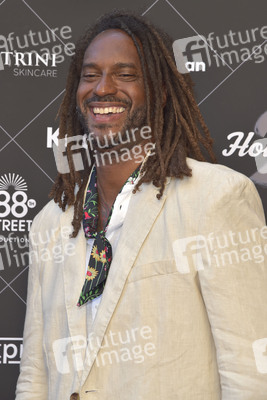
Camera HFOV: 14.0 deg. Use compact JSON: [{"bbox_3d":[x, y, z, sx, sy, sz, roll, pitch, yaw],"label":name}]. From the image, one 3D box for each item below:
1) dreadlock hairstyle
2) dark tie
[{"bbox_3d":[0.000,-0.141,1.990,0.300,0.410,0.270,0,0,22],"label":"dreadlock hairstyle"},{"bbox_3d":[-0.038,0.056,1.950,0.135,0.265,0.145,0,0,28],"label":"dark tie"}]

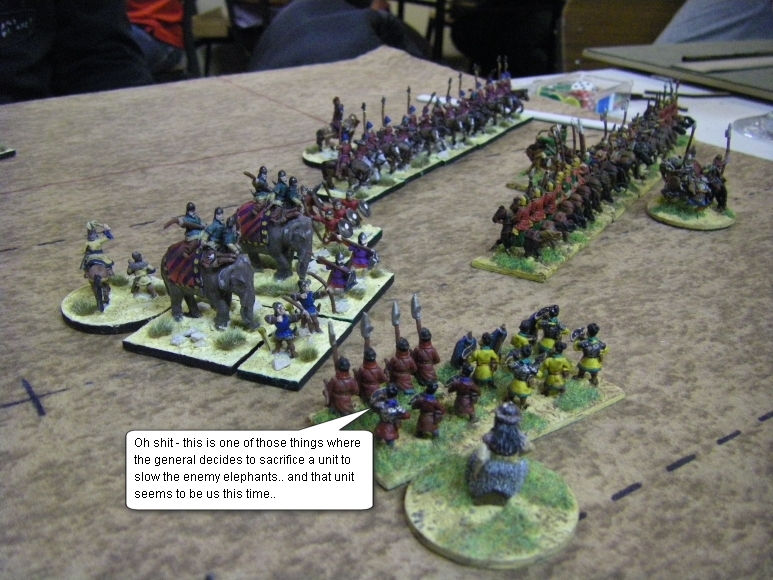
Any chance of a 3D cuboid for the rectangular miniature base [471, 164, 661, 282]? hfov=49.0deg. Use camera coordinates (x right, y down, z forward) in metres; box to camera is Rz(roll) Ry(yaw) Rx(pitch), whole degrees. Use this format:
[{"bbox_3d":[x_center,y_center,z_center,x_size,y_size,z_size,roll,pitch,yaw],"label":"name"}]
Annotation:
[{"bbox_3d":[0.086,-0.034,0.380,0.030,0.003,0.155,15,28,28],"label":"rectangular miniature base"}]

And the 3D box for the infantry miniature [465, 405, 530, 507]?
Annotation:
[{"bbox_3d":[0.026,0.036,0.200,0.013,0.023,0.016,1,25,2],"label":"infantry miniature"}]

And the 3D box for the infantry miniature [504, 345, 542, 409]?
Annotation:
[{"bbox_3d":[0.038,0.023,0.235,0.010,0.018,0.008,-9,26,-20],"label":"infantry miniature"}]

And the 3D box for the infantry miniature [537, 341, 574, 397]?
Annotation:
[{"bbox_3d":[0.047,0.021,0.235,0.009,0.016,0.007,-10,27,-23],"label":"infantry miniature"}]

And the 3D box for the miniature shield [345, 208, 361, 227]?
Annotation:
[{"bbox_3d":[-0.013,-0.029,0.347,0.002,0.008,0.008,-31,7,34],"label":"miniature shield"}]

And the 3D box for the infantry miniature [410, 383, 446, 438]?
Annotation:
[{"bbox_3d":[0.011,0.031,0.219,0.009,0.017,0.008,-7,26,-15],"label":"infantry miniature"}]

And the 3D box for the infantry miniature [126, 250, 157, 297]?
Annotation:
[{"bbox_3d":[-0.084,-0.005,0.289,0.010,0.016,0.007,-6,26,-15],"label":"infantry miniature"}]

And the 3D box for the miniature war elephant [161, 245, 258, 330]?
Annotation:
[{"bbox_3d":[-0.058,-0.002,0.275,0.035,0.028,0.015,11,27,21],"label":"miniature war elephant"}]

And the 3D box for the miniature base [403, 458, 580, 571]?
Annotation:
[{"bbox_3d":[0.025,0.051,0.200,0.040,0.003,0.040,0,25,0],"label":"miniature base"}]

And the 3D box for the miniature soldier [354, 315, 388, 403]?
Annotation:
[{"bbox_3d":[-0.004,0.018,0.228,0.008,0.026,0.008,-12,27,-26],"label":"miniature soldier"}]

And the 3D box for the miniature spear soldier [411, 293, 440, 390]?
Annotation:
[{"bbox_3d":[0.010,0.015,0.234,0.008,0.026,0.008,-11,27,-23],"label":"miniature spear soldier"}]

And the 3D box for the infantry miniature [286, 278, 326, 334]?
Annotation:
[{"bbox_3d":[-0.026,0.004,0.275,0.012,0.018,0.008,-20,32,-38],"label":"infantry miniature"}]

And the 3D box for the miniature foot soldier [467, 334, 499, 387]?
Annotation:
[{"bbox_3d":[0.027,0.019,0.237,0.009,0.017,0.007,-9,26,-20],"label":"miniature foot soldier"}]

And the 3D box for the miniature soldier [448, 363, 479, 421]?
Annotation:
[{"bbox_3d":[0.021,0.027,0.226,0.009,0.017,0.008,-7,26,-15],"label":"miniature soldier"}]

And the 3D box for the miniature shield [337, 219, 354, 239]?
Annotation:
[{"bbox_3d":[-0.016,-0.024,0.339,0.002,0.008,0.008,-20,5,44],"label":"miniature shield"}]

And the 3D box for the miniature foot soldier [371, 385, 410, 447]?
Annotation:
[{"bbox_3d":[0.001,0.031,0.211,0.009,0.017,0.008,-10,26,-23],"label":"miniature foot soldier"}]

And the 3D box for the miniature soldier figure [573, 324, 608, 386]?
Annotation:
[{"bbox_3d":[0.058,0.018,0.240,0.009,0.018,0.008,-12,27,-25],"label":"miniature soldier figure"}]

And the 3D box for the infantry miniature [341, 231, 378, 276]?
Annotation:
[{"bbox_3d":[-0.010,-0.014,0.319,0.011,0.016,0.009,18,30,34],"label":"infantry miniature"}]

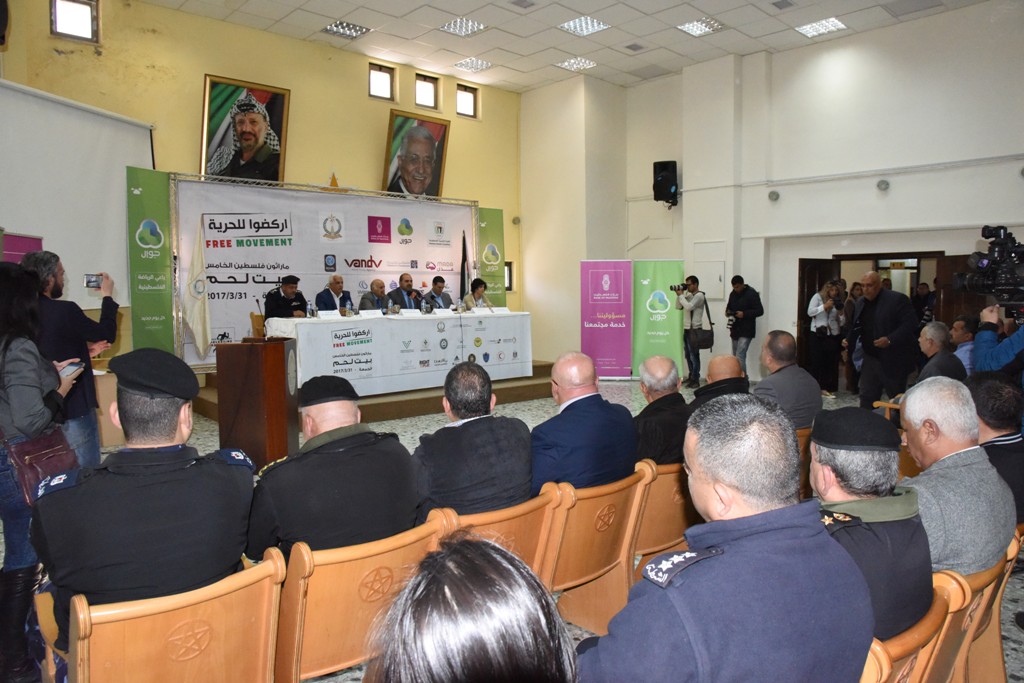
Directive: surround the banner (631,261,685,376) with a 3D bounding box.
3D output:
[{"bbox_3d":[2.430,-0.350,11.250,0.840,1.970,0.140,0,5,5],"label":"banner"}]

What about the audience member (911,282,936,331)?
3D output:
[{"bbox_3d":[5.850,-0.042,9.700,0.380,1.600,0.500,-5,7,-43],"label":"audience member"}]

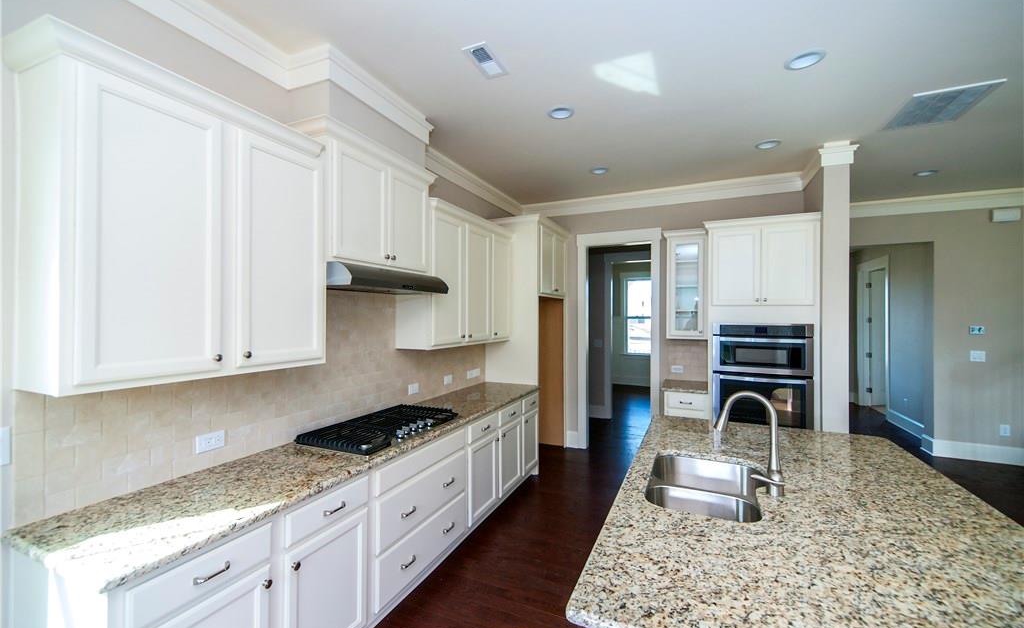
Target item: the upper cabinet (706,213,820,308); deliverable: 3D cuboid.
[{"bbox_3d":[2.356,-0.458,4.013,0.907,0.813,0.658,0,0,24],"label":"upper cabinet"}]

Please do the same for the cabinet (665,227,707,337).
[{"bbox_3d":[1.858,-0.293,4.421,0.415,1.133,0.358,0,0,24],"label":"cabinet"}]

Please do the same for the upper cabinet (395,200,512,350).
[{"bbox_3d":[-0.441,-0.297,3.788,0.344,1.127,1.490,0,0,24],"label":"upper cabinet"}]

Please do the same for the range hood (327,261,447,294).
[{"bbox_3d":[-0.865,-0.213,2.659,0.494,0.137,0.917,0,0,24],"label":"range hood"}]

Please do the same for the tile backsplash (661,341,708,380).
[{"bbox_3d":[1.893,0.495,4.531,0.452,0.481,0.020,0,0,24],"label":"tile backsplash"}]

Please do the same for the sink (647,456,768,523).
[{"bbox_3d":[0.836,0.825,1.765,0.476,0.212,0.683,0,0,24],"label":"sink"}]

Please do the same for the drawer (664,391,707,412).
[{"bbox_3d":[1.766,0.846,4.185,0.379,0.161,0.433,0,0,24],"label":"drawer"}]

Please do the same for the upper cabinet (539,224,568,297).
[{"bbox_3d":[0.225,-0.563,4.701,0.587,0.736,0.981,0,0,24],"label":"upper cabinet"}]

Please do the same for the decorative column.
[{"bbox_3d":[2.695,0.132,3.465,0.265,3.060,0.270,0,0,24],"label":"decorative column"}]

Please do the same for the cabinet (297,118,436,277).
[{"bbox_3d":[-0.925,-0.656,2.685,0.364,0.749,0.980,0,0,24],"label":"cabinet"}]

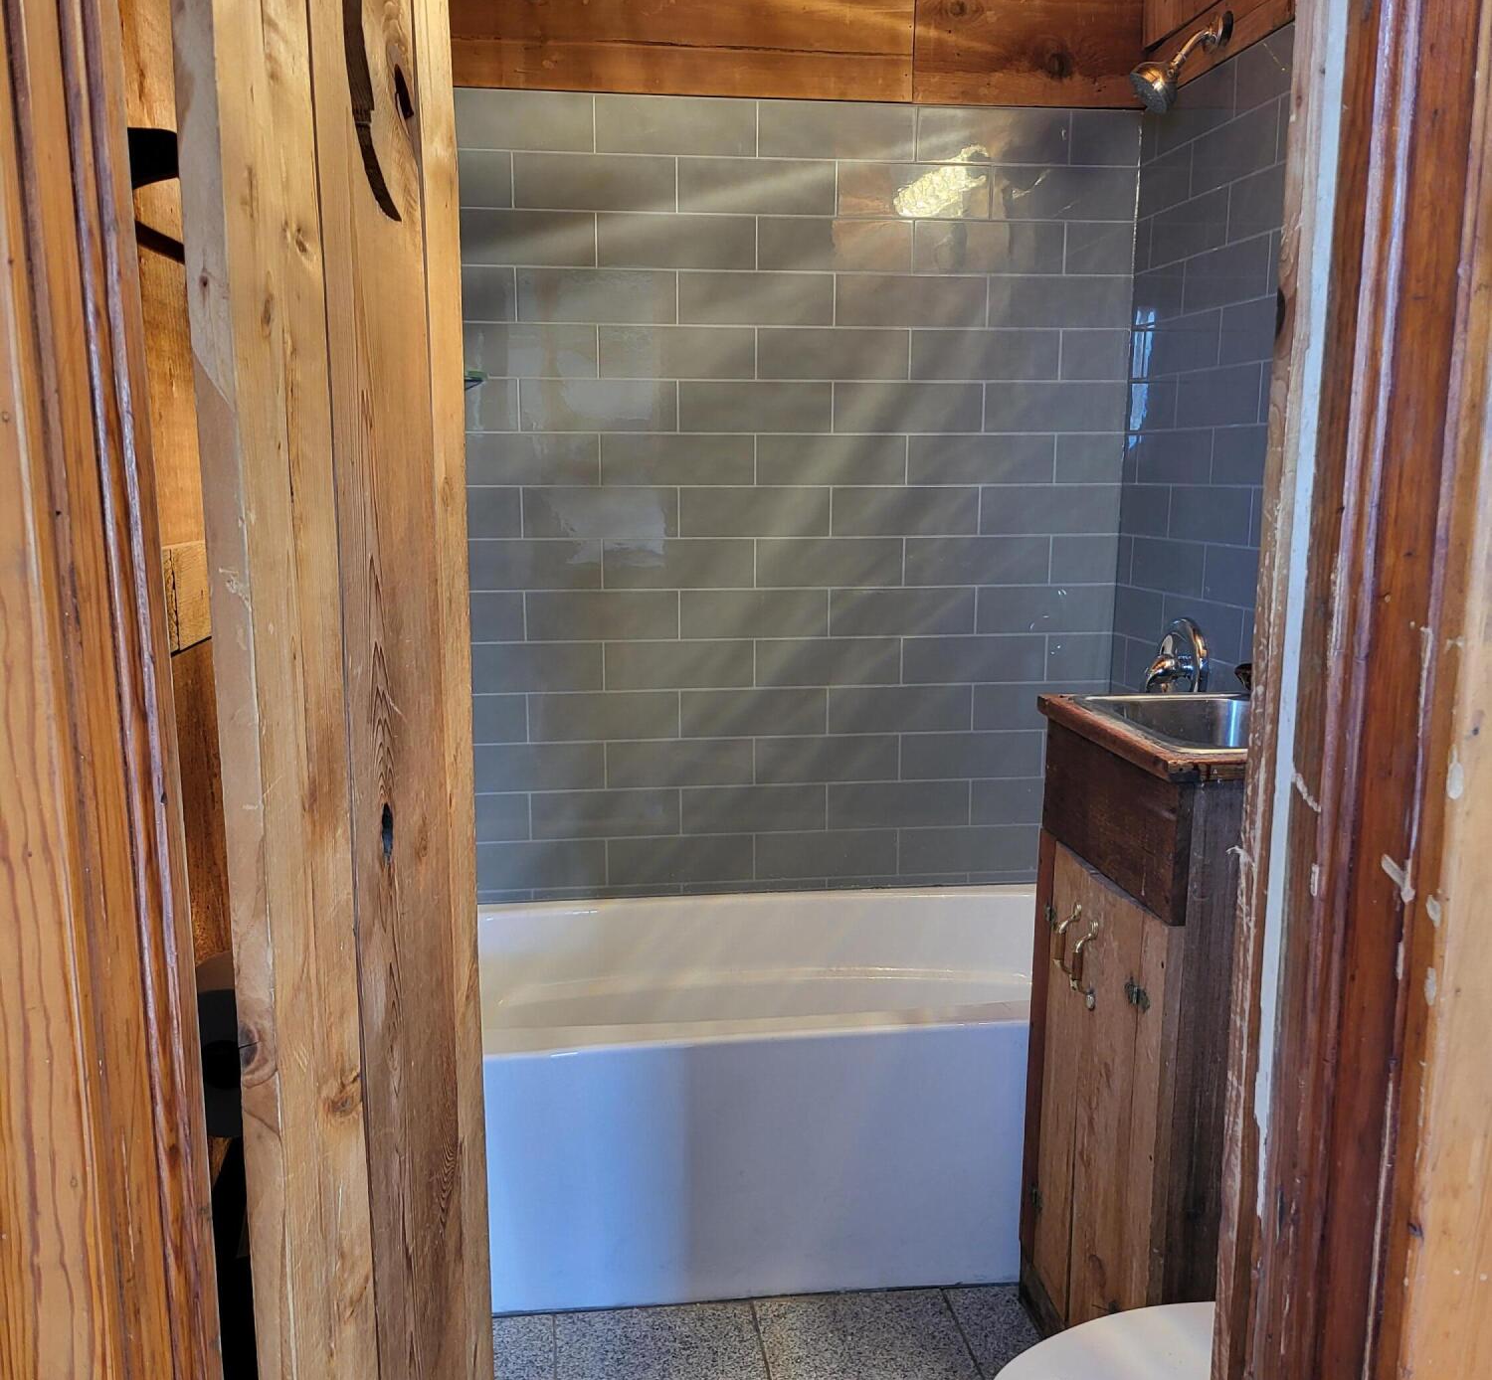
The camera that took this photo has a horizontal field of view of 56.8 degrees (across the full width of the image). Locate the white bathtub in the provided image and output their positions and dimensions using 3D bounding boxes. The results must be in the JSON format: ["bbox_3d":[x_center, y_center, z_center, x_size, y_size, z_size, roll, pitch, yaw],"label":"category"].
[{"bbox_3d":[0.054,0.708,2.590,1.533,0.448,0.740,-1,10,-7],"label":"white bathtub"}]

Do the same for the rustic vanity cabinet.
[{"bbox_3d":[0.669,0.528,1.913,0.438,0.984,0.495,-1,11,-7],"label":"rustic vanity cabinet"}]

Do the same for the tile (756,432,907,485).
[{"bbox_3d":[0.172,-0.458,2.745,0.304,0.101,0.009,-1,11,-7],"label":"tile"}]

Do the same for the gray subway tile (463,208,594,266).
[{"bbox_3d":[-0.434,-0.848,2.594,0.304,0.102,0.009,-1,11,-7],"label":"gray subway tile"}]

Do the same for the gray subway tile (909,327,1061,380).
[{"bbox_3d":[0.477,-0.666,2.745,0.303,0.100,0.010,-1,11,-7],"label":"gray subway tile"}]

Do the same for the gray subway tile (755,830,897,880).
[{"bbox_3d":[0.169,0.346,2.908,0.304,0.102,0.009,-1,11,-7],"label":"gray subway tile"}]

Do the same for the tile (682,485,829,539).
[{"bbox_3d":[0.020,-0.357,2.767,0.304,0.101,0.009,-1,10,-7],"label":"tile"}]

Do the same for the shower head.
[{"bbox_3d":[0.733,-1.064,2.337,0.166,0.167,0.088,-1,11,-7],"label":"shower head"}]

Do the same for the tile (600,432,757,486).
[{"bbox_3d":[-0.132,-0.453,2.712,0.303,0.100,0.010,-1,11,-7],"label":"tile"}]

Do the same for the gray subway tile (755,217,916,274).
[{"bbox_3d":[0.174,-0.861,2.669,0.303,0.100,0.010,-1,11,-7],"label":"gray subway tile"}]

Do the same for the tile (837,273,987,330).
[{"bbox_3d":[0.325,-0.763,2.704,0.304,0.101,0.009,-1,11,-7],"label":"tile"}]

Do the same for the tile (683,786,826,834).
[{"bbox_3d":[0.017,0.248,2.870,0.304,0.102,0.009,-1,11,-7],"label":"tile"}]

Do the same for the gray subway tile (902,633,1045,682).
[{"bbox_3d":[0.469,-0.062,2.834,0.300,0.099,0.010,-1,11,-7],"label":"gray subway tile"}]

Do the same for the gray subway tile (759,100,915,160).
[{"bbox_3d":[0.174,-1.062,2.630,0.303,0.100,0.010,-1,11,-7],"label":"gray subway tile"}]

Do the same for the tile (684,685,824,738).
[{"bbox_3d":[0.019,0.048,2.826,0.304,0.101,0.009,-1,11,-7],"label":"tile"}]

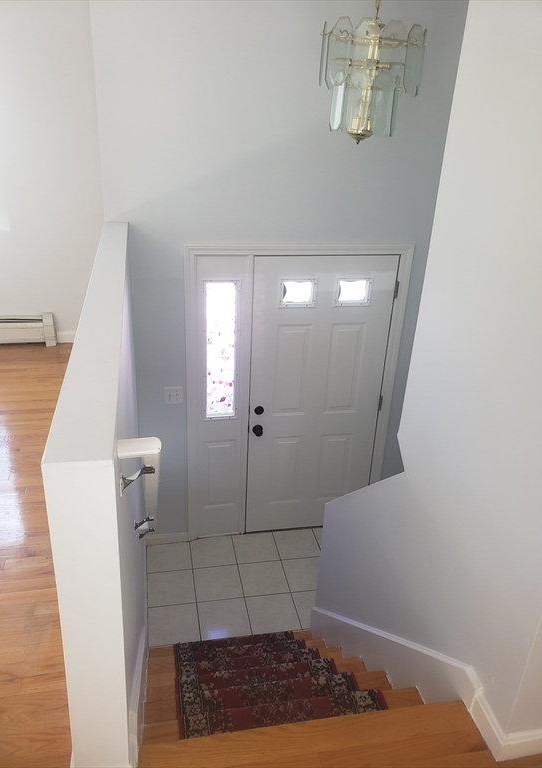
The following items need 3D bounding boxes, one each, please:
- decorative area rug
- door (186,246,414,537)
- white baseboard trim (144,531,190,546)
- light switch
[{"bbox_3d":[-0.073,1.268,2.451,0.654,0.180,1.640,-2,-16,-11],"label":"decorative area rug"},{"bbox_3d":[0.143,0.143,3.874,1.390,2.100,0.085,-2,24,-11],"label":"door"},{"bbox_3d":[-0.732,1.101,4.108,0.300,0.085,0.018,-2,24,-11],"label":"white baseboard trim"},{"bbox_3d":[-0.618,0.079,3.675,0.116,0.117,0.015,-2,24,-11],"label":"light switch"}]

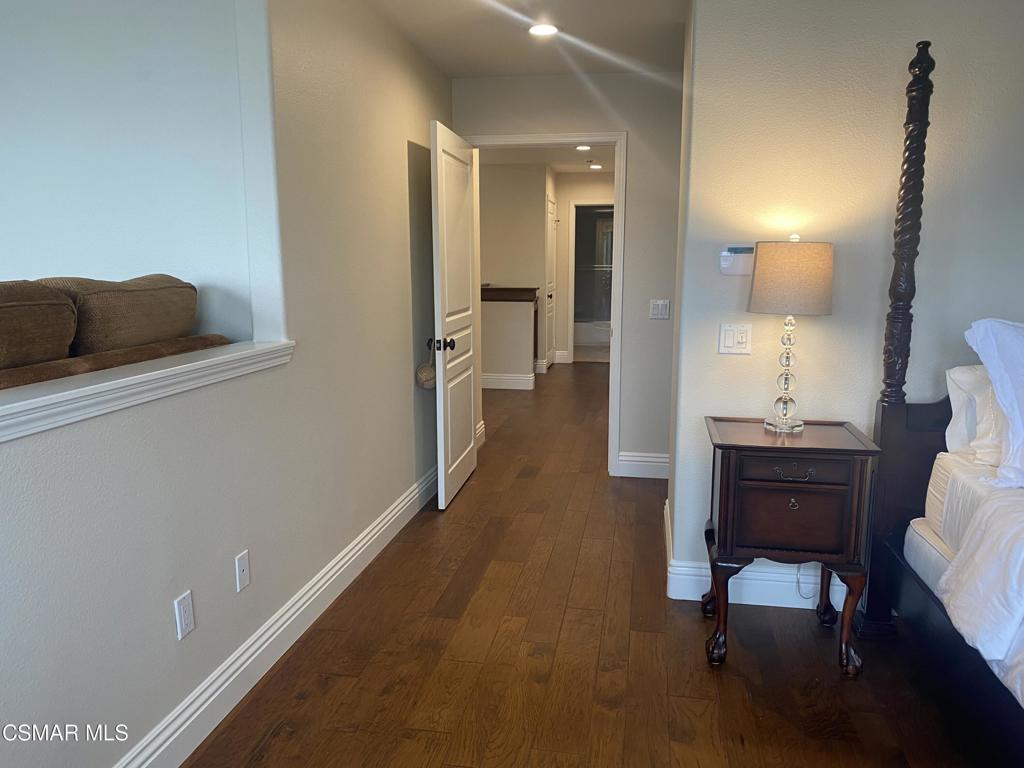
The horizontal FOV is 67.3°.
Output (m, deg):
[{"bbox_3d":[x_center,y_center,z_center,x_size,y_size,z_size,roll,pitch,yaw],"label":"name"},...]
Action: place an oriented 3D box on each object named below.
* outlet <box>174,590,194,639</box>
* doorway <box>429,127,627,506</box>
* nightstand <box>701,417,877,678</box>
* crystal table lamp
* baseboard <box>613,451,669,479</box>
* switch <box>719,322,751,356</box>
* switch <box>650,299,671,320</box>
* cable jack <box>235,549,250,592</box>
[{"bbox_3d":[-0.893,0.636,2.113,0.012,0.115,0.071,2,9,10],"label":"outlet"},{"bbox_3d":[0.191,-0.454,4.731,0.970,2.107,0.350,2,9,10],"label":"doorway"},{"bbox_3d":[0.940,0.547,2.708,0.510,0.768,0.460,2,9,10],"label":"nightstand"},{"bbox_3d":[0.981,-0.182,2.718,0.288,0.675,0.288,2,9,10],"label":"crystal table lamp"},{"bbox_3d":[0.836,0.515,4.853,0.315,0.156,0.020,2,9,10],"label":"baseboard"},{"bbox_3d":[0.851,-0.170,2.925,0.117,0.115,0.012,2,9,10],"label":"switch"},{"bbox_3d":[0.904,-0.450,4.688,0.116,0.115,0.012,2,9,10],"label":"switch"},{"bbox_3d":[-0.838,0.587,2.413,0.012,0.115,0.071,2,9,10],"label":"cable jack"}]

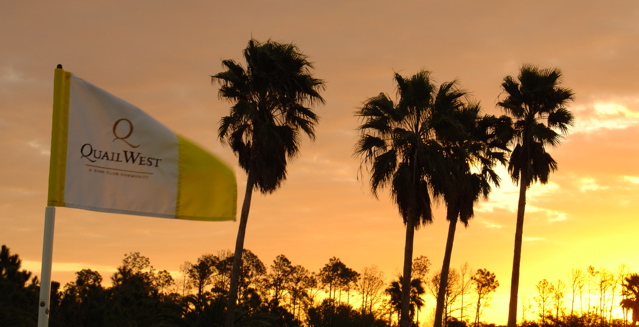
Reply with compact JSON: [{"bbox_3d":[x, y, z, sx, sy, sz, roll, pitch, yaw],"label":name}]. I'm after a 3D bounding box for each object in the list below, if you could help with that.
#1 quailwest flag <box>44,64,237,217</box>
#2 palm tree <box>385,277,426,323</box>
[{"bbox_3d":[-0.464,-0.052,3.330,0.490,0.385,0.130,3,-9,-12],"label":"quailwest flag"},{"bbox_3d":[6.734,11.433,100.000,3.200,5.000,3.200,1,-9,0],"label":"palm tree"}]

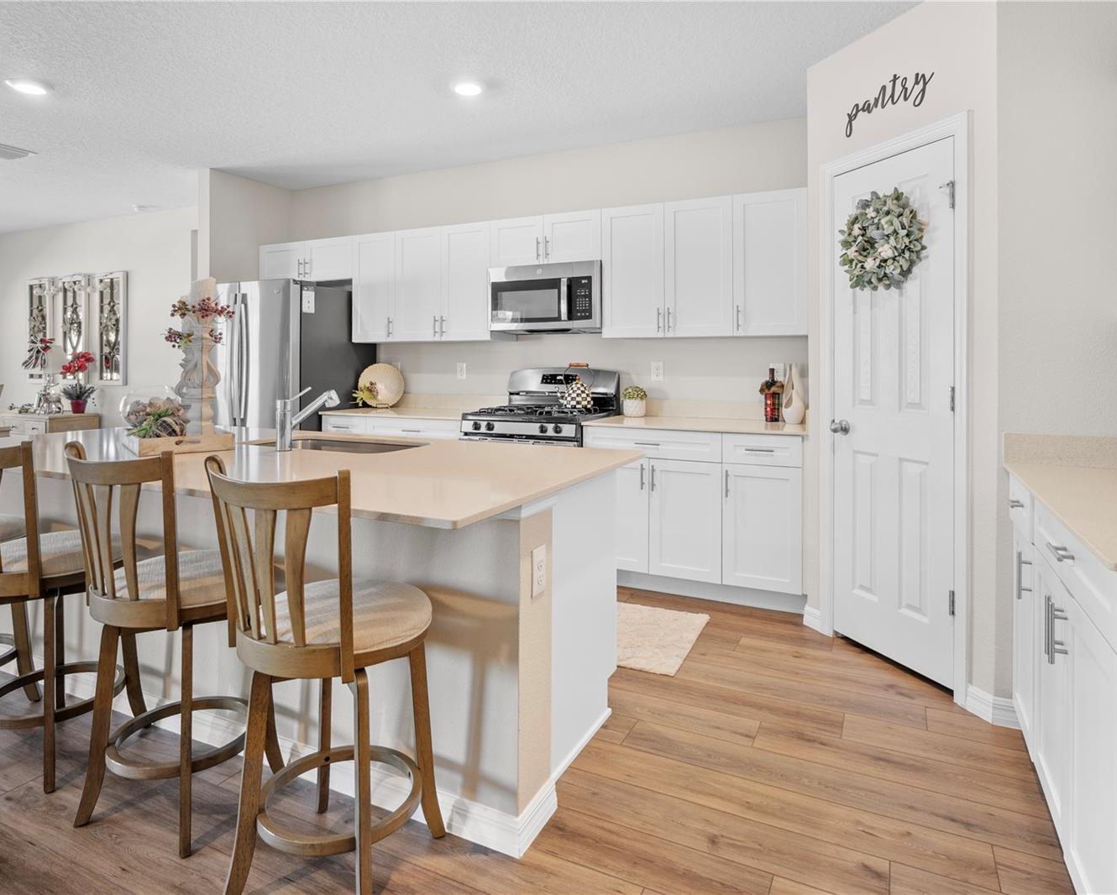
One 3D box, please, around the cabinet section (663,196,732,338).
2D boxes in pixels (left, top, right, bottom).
[{"bbox_3d":[0.846,-1.018,3.889,0.384,0.765,0.327,2,5,25],"label":"cabinet section"}]

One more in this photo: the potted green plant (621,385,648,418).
[{"bbox_3d":[0.468,-0.287,4.133,0.155,0.205,0.155,0,5,0],"label":"potted green plant"}]

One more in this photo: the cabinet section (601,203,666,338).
[{"bbox_3d":[0.498,-1.022,3.980,0.385,0.750,0.335,2,4,27],"label":"cabinet section"}]

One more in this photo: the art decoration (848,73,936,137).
[{"bbox_3d":[1.337,-1.408,2.743,0.015,0.150,0.458,-1,4,-20],"label":"art decoration"}]

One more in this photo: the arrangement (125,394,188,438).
[{"bbox_3d":[-1.643,-0.120,2.757,0.270,0.190,0.230,-2,4,-31],"label":"arrangement"}]

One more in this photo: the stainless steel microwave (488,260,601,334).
[{"bbox_3d":[-0.021,-0.905,4.206,0.765,0.420,0.400,2,4,27],"label":"stainless steel microwave"}]

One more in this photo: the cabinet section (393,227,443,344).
[{"bbox_3d":[-0.884,-1.117,4.701,0.383,0.765,0.327,2,5,25],"label":"cabinet section"}]

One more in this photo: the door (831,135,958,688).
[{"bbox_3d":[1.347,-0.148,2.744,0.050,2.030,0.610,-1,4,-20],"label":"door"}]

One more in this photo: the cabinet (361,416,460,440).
[{"bbox_3d":[-0.778,0.216,4.471,0.750,0.860,0.600,2,4,27],"label":"cabinet"}]

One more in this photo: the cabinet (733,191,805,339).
[{"bbox_3d":[1.193,-0.998,3.726,0.383,0.765,0.327,2,5,25],"label":"cabinet"}]

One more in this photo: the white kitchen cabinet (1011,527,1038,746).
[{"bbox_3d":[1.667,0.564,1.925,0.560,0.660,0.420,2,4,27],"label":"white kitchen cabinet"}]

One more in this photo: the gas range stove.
[{"bbox_3d":[-0.095,0.116,4.070,0.770,1.180,0.690,2,4,27],"label":"gas range stove"}]

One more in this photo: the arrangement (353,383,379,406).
[{"bbox_3d":[-1.407,-0.383,4.905,0.200,0.170,0.120,2,5,25],"label":"arrangement"}]

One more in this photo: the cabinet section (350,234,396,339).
[{"bbox_3d":[-1.229,-1.136,4.863,0.378,0.765,0.327,2,5,25],"label":"cabinet section"}]

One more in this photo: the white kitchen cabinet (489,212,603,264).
[{"bbox_3d":[-0.018,-1.301,4.295,0.758,0.297,0.327,2,5,25],"label":"white kitchen cabinet"}]

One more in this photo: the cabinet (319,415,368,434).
[{"bbox_3d":[-1.298,0.213,4.750,0.386,0.870,0.610,2,5,25],"label":"cabinet"}]

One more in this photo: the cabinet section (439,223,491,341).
[{"bbox_3d":[-0.536,-1.097,4.538,0.385,0.765,0.327,2,5,25],"label":"cabinet section"}]

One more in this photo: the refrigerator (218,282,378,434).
[{"bbox_3d":[-1.966,-0.280,4.880,0.910,1.770,0.830,2,4,27],"label":"refrigerator"}]

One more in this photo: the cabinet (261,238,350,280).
[{"bbox_3d":[-1.814,-1.391,5.148,0.940,0.300,0.335,2,4,27],"label":"cabinet"}]

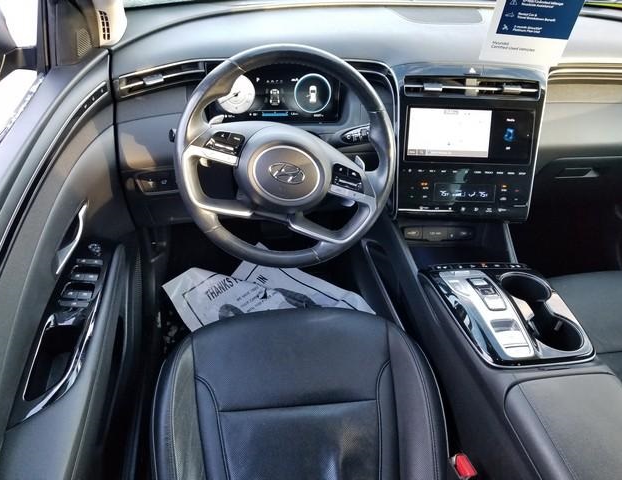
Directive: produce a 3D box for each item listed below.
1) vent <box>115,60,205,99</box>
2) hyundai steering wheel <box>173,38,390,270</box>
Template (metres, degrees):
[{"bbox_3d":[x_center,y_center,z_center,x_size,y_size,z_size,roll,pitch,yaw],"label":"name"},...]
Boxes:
[{"bbox_3d":[-0.300,-0.324,0.965,0.180,0.046,0.045,-19,22,-15],"label":"vent"},{"bbox_3d":[-0.044,-0.140,0.825,0.370,0.370,0.090,10,5,-3],"label":"hyundai steering wheel"}]

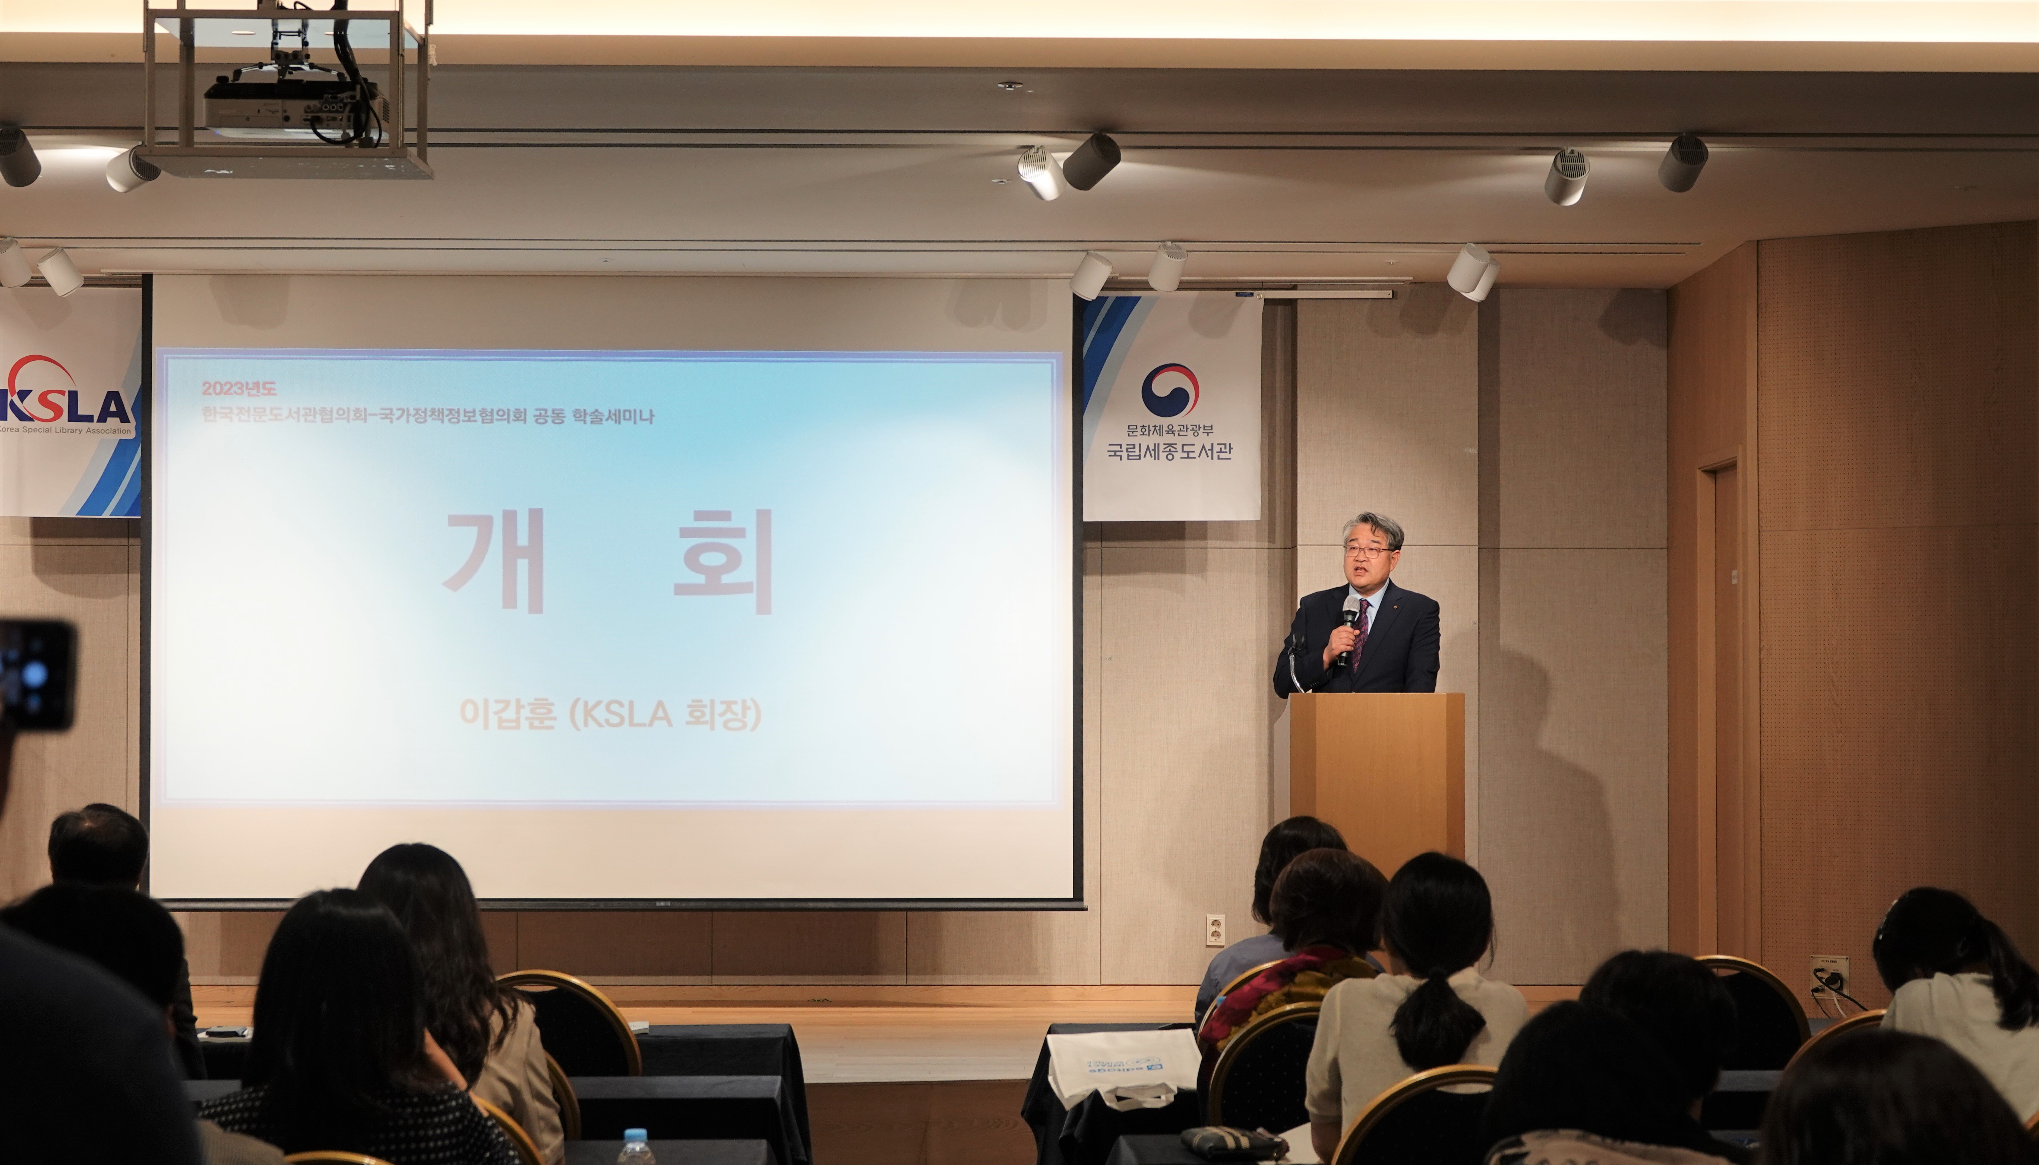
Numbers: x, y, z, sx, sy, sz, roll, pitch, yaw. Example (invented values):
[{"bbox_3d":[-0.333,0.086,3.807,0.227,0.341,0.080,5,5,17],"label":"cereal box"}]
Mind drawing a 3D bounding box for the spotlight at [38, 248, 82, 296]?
[{"bbox_3d":[-3.173,-1.026,13.500,0.115,0.135,0.105,-37,17,-26],"label":"spotlight"}]

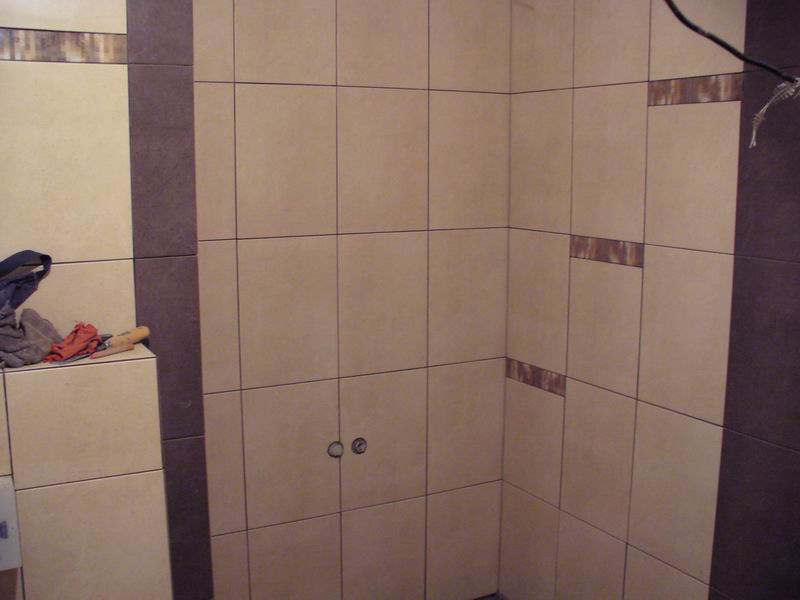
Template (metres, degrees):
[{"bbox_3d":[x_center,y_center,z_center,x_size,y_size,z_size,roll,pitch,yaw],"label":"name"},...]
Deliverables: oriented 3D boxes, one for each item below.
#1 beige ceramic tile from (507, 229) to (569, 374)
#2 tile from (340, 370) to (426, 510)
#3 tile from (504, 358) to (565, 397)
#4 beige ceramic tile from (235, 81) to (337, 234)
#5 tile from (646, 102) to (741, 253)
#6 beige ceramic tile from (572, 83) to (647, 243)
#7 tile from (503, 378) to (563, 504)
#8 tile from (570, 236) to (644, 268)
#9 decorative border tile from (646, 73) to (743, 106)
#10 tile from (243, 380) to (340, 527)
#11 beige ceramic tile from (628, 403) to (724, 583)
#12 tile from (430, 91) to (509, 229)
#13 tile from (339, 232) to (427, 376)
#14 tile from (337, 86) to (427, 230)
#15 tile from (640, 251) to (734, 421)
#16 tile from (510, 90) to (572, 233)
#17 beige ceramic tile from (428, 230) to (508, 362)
[{"bbox_3d":[0.357,-0.001,2.203,0.010,0.350,0.250,-5,10,-28],"label":"beige ceramic tile"},{"bbox_3d":[-0.041,0.355,2.189,0.250,0.350,0.010,-5,10,-28],"label":"tile"},{"bbox_3d":[0.356,0.199,2.234,0.010,0.052,0.250,-5,10,-28],"label":"tile"},{"bbox_3d":[-0.267,-0.328,2.023,0.254,0.361,0.010,-5,10,-27],"label":"beige ceramic tile"},{"bbox_3d":[0.607,-0.256,1.774,0.010,0.305,0.254,-5,10,-29],"label":"tile"},{"bbox_3d":[0.473,-0.310,1.931,0.010,0.350,0.250,-5,10,-28],"label":"beige ceramic tile"},{"bbox_3d":[0.364,0.383,2.324,0.010,0.305,0.254,-5,10,-29],"label":"tile"},{"bbox_3d":[0.489,-0.116,2.019,0.010,0.054,0.254,-5,10,-29],"label":"tile"},{"bbox_3d":[0.604,-0.429,1.749,0.010,0.054,0.254,-5,10,-29],"label":"decorative border tile"},{"bbox_3d":[-0.260,0.372,2.069,0.250,0.350,0.010,-5,10,-28],"label":"tile"},{"bbox_3d":[0.585,0.405,1.821,0.010,0.350,0.250,-5,10,-28],"label":"beige ceramic tile"},{"bbox_3d":[0.180,-0.355,2.200,0.250,0.350,0.010,-5,10,-28],"label":"tile"},{"bbox_3d":[-0.043,0.010,2.197,0.254,0.361,0.010,-5,10,-27],"label":"tile"},{"bbox_3d":[-0.040,-0.337,2.080,0.250,0.350,0.010,-5,10,-28],"label":"tile"},{"bbox_3d":[0.609,0.069,1.826,0.010,0.361,0.254,-5,10,-29],"label":"tile"},{"bbox_3d":[0.365,-0.356,2.205,0.010,0.361,0.254,-5,10,-29],"label":"tile"},{"bbox_3d":[0.180,-0.009,2.254,0.250,0.350,0.010,-5,10,-28],"label":"beige ceramic tile"}]

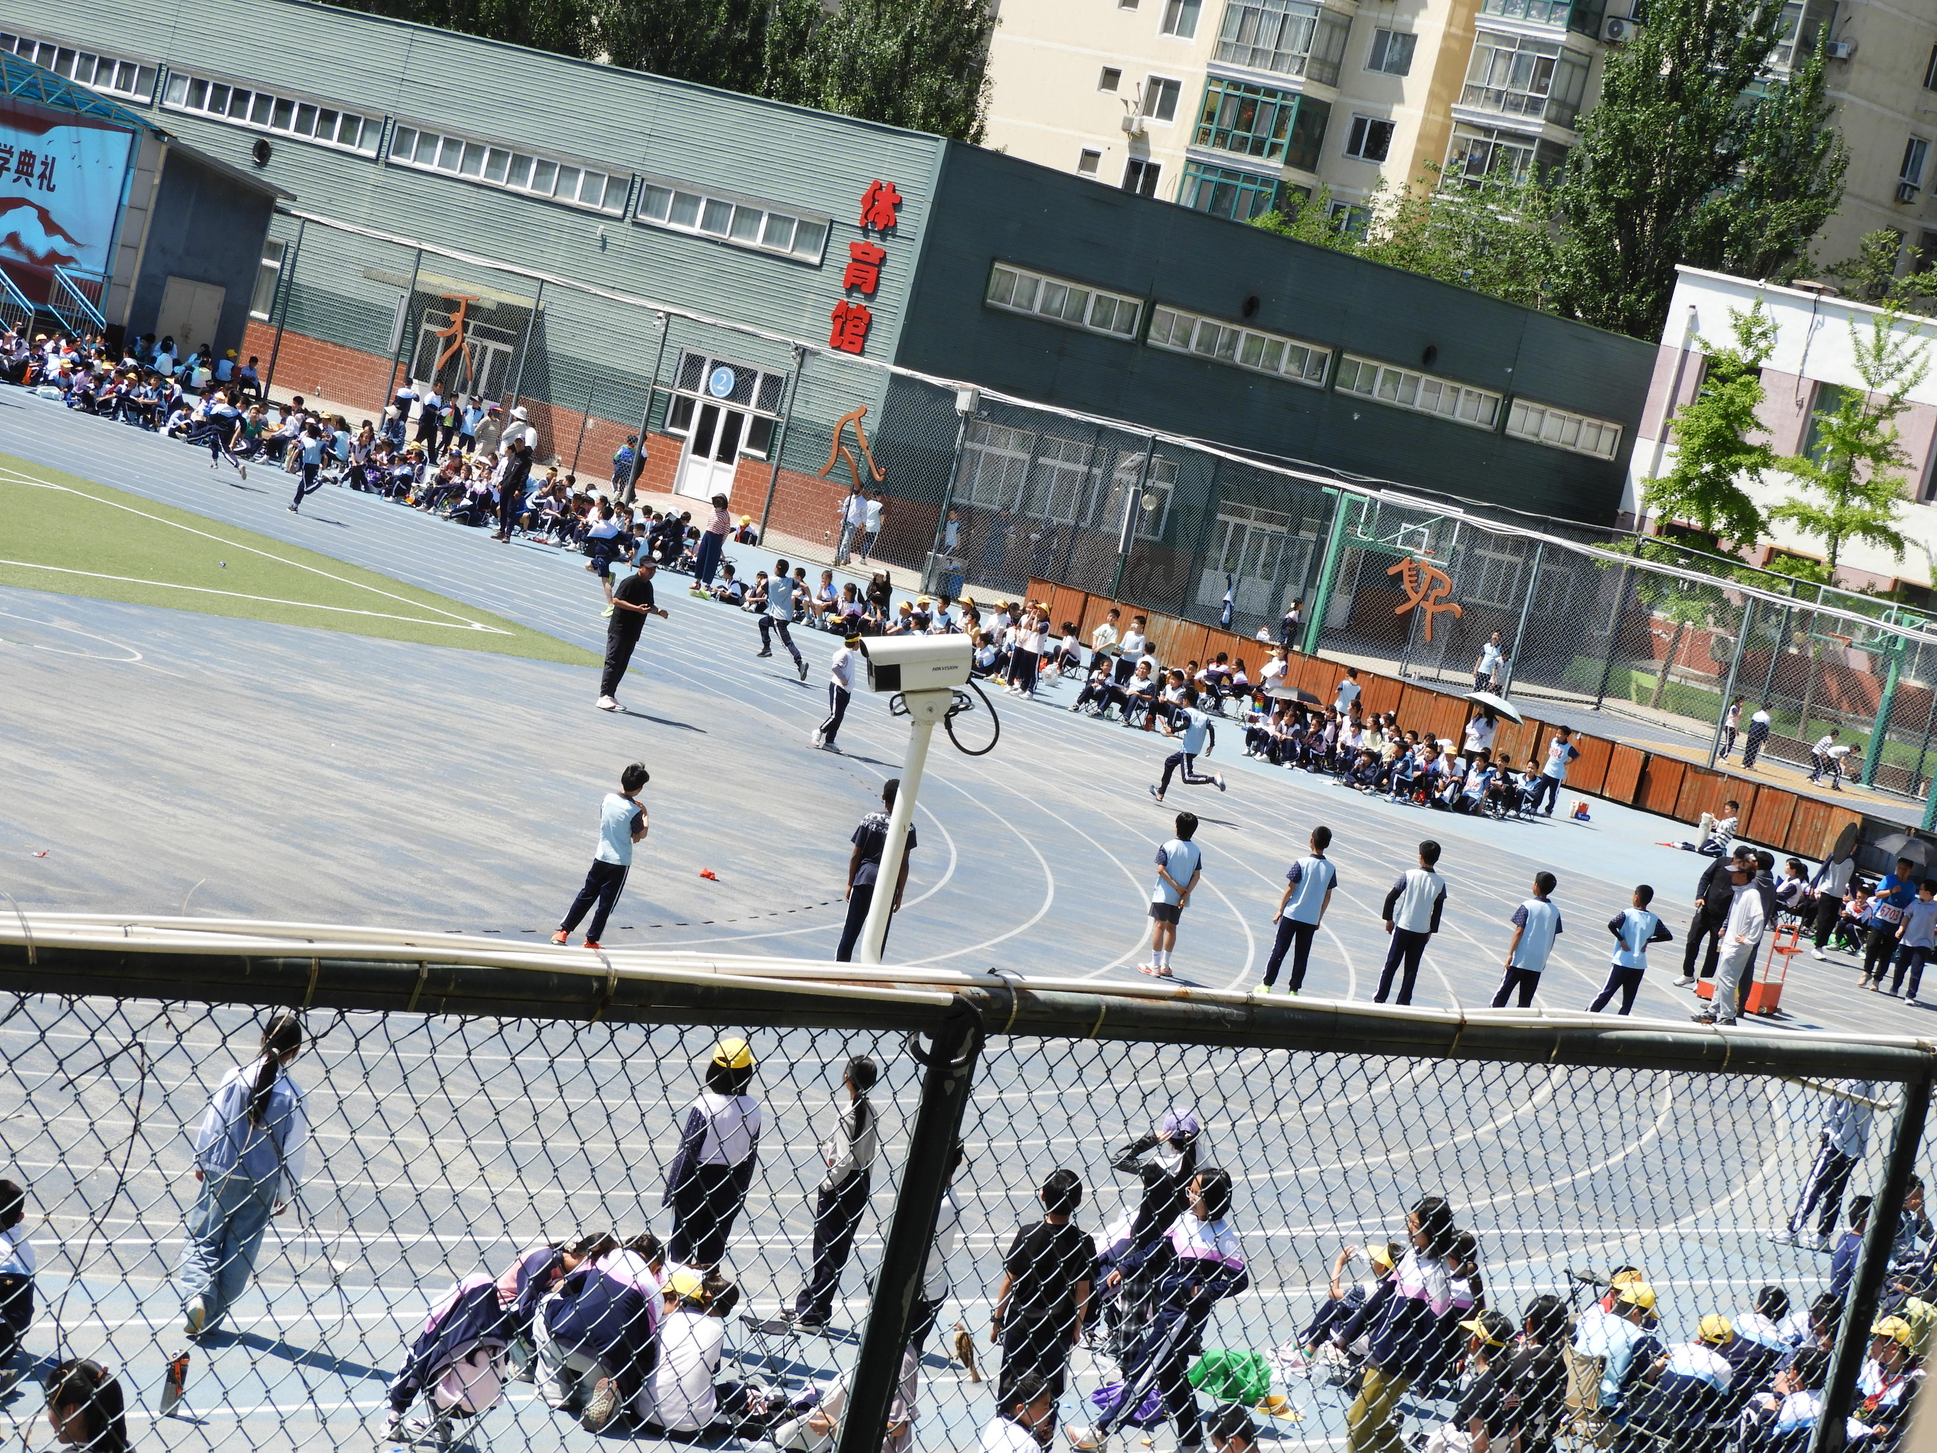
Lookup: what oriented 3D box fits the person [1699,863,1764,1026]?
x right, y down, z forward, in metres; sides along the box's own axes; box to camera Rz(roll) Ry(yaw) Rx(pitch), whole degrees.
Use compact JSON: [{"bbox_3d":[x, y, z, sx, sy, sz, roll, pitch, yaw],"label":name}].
[{"bbox_3d":[8.215,2.295,50.540,0.450,1.730,0.500,13,5,-2],"label":"person"}]

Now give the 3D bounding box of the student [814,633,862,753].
[{"bbox_3d":[-1.471,-0.403,56.634,0.420,1.373,0.420,14,5,5],"label":"student"}]

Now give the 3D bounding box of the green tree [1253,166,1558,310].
[{"bbox_3d":[11.733,-10.103,136.426,8.500,13.200,8.500,17,6,37],"label":"green tree"}]

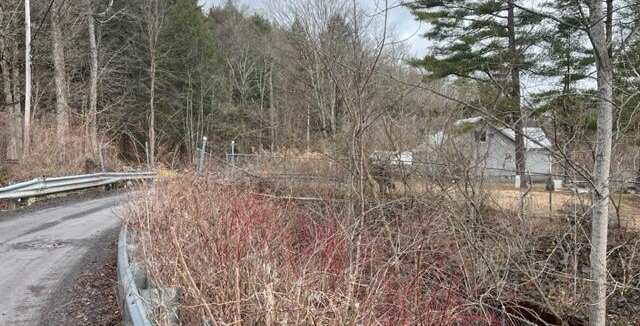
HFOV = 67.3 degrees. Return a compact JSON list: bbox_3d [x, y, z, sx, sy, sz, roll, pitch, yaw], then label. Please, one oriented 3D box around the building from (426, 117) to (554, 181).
[{"bbox_3d":[16.600,-1.150,46.500,10.300,5.700,9.000,0,0,0],"label":"building"}]

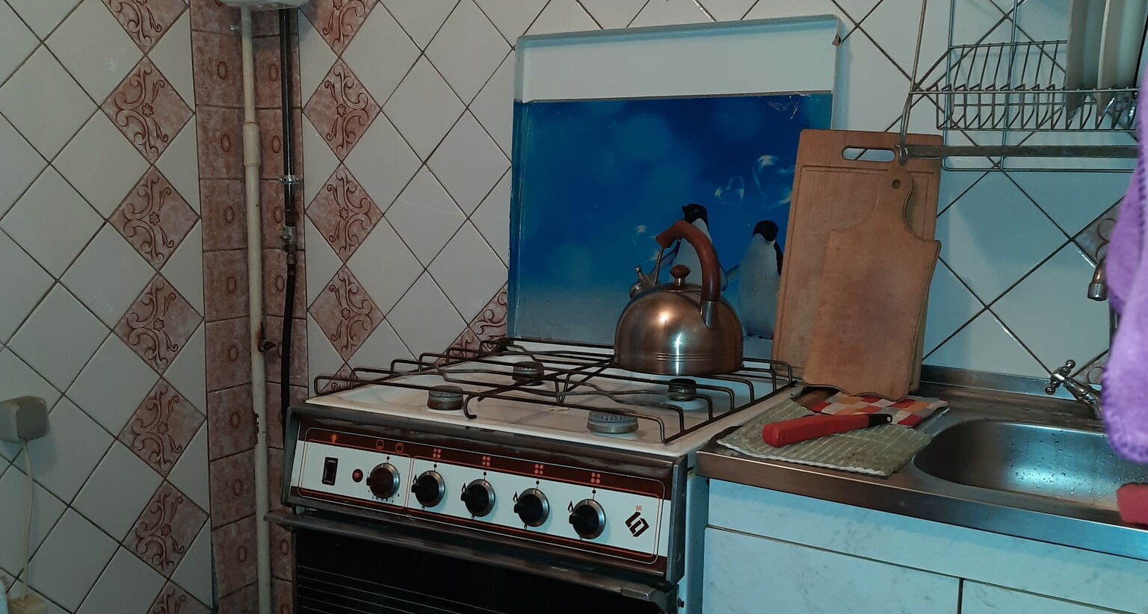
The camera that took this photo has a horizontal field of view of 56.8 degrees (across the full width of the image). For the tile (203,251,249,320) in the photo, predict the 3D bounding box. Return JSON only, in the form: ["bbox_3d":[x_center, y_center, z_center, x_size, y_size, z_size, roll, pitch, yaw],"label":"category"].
[{"bbox_3d":[-0.750,-0.050,2.310,0.012,0.150,0.148,5,9,30],"label":"tile"}]

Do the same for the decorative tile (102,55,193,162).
[{"bbox_3d":[-0.841,-0.388,2.099,0.010,0.150,0.150,5,53,31],"label":"decorative tile"}]

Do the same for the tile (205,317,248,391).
[{"bbox_3d":[-0.751,0.100,2.331,0.012,0.151,0.148,5,9,30],"label":"tile"}]

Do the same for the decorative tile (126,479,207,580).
[{"bbox_3d":[-0.850,0.463,2.216,0.010,0.150,0.150,5,54,30],"label":"decorative tile"}]

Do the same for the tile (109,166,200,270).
[{"bbox_3d":[-0.846,-0.176,2.128,0.010,0.150,0.150,5,54,30],"label":"tile"}]

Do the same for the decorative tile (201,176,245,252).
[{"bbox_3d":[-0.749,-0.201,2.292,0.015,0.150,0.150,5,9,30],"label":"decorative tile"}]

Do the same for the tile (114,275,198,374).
[{"bbox_3d":[-0.844,0.036,2.161,0.012,0.150,0.150,5,-36,30],"label":"tile"}]

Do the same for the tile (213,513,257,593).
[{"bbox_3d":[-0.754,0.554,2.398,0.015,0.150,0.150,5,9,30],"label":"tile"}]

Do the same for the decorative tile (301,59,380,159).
[{"bbox_3d":[-0.480,-0.407,2.199,0.150,0.150,0.010,-47,-17,27],"label":"decorative tile"}]

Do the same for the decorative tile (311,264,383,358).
[{"bbox_3d":[-0.484,0.014,2.263,0.150,0.150,0.010,-47,-17,27],"label":"decorative tile"}]

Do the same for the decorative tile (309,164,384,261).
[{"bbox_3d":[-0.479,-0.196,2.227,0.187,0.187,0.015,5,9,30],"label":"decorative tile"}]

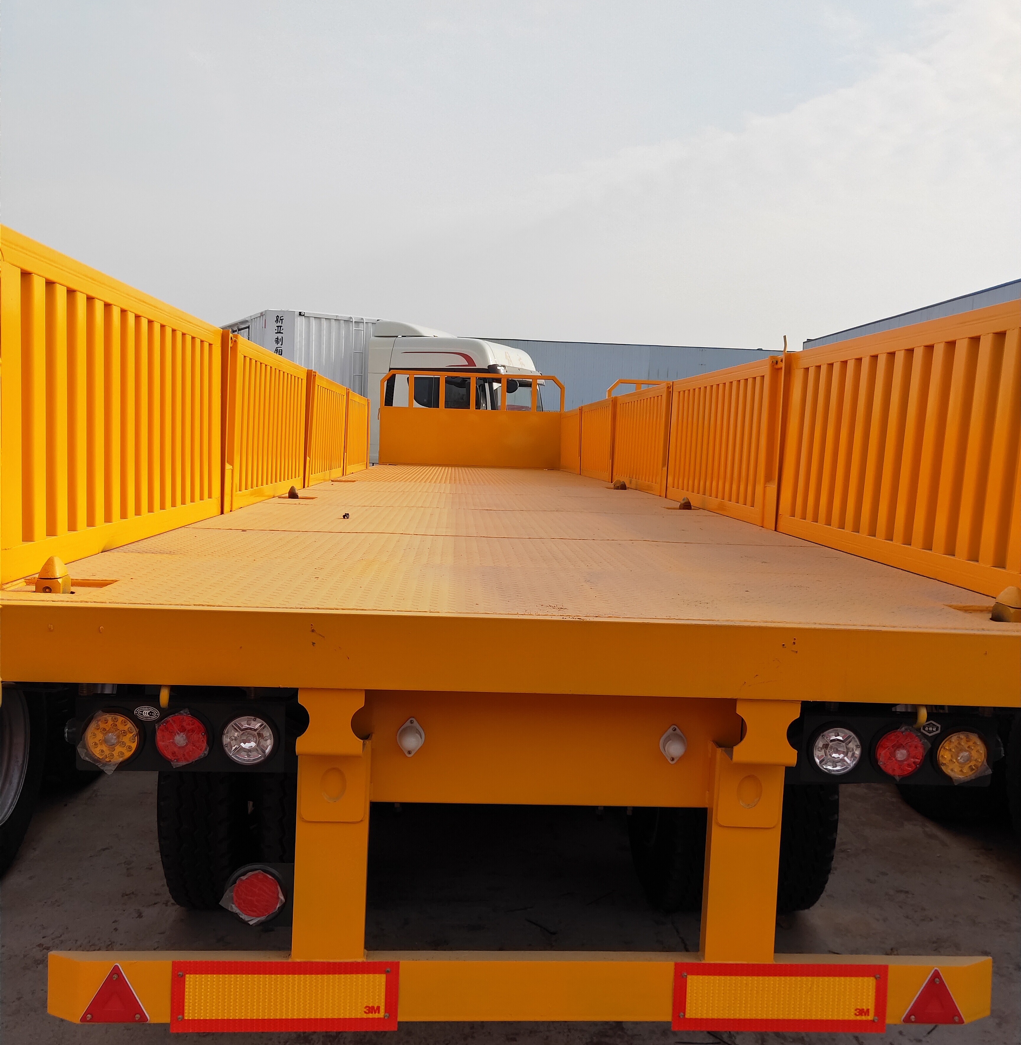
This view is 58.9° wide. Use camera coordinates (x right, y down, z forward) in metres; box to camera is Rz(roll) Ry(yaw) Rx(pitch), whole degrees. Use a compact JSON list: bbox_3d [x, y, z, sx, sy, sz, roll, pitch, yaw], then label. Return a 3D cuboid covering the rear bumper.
[{"bbox_3d":[0.061,1.153,2.233,2.300,0.170,0.065,2,6,-4],"label":"rear bumper"}]

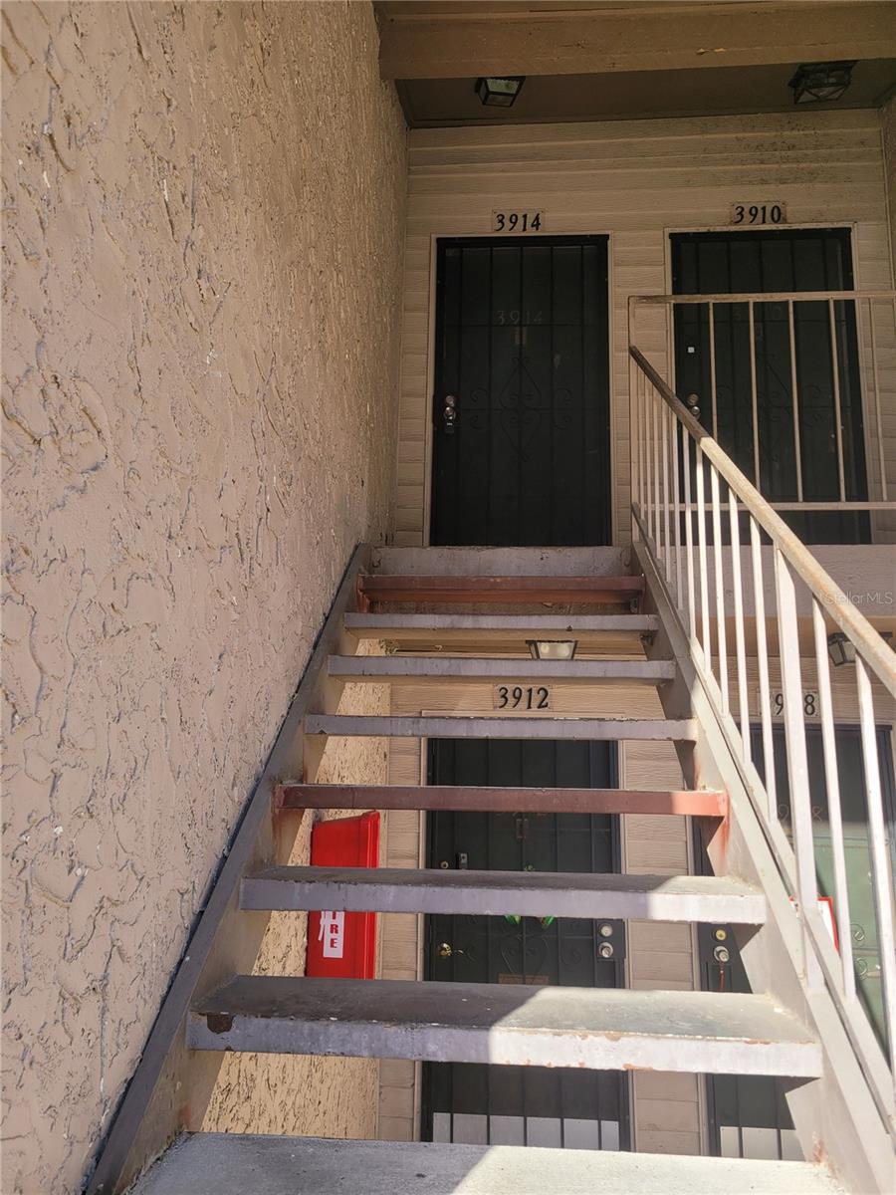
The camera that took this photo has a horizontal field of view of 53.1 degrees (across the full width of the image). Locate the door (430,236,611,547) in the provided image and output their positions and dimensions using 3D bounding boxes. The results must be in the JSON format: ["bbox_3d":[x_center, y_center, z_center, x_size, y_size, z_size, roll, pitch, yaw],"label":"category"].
[{"bbox_3d":[0.393,-0.988,4.784,0.945,2.030,0.055,0,-11,3],"label":"door"}]

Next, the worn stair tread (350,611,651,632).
[{"bbox_3d":[0.175,0.105,3.039,1.010,0.053,0.270,0,-11,3],"label":"worn stair tread"}]

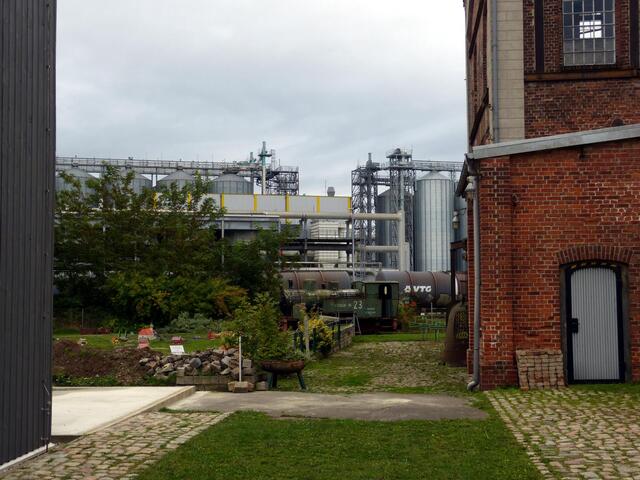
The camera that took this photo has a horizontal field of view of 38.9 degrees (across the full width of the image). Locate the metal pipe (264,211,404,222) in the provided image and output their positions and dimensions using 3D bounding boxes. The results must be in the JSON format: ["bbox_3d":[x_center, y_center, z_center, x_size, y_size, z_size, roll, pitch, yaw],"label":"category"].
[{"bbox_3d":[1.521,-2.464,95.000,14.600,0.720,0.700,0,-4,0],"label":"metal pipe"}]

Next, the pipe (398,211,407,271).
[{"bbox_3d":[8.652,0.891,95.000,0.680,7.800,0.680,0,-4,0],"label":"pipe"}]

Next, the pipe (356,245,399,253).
[{"bbox_3d":[6.093,0.901,96.000,4.500,0.620,0.620,0,-4,0],"label":"pipe"}]

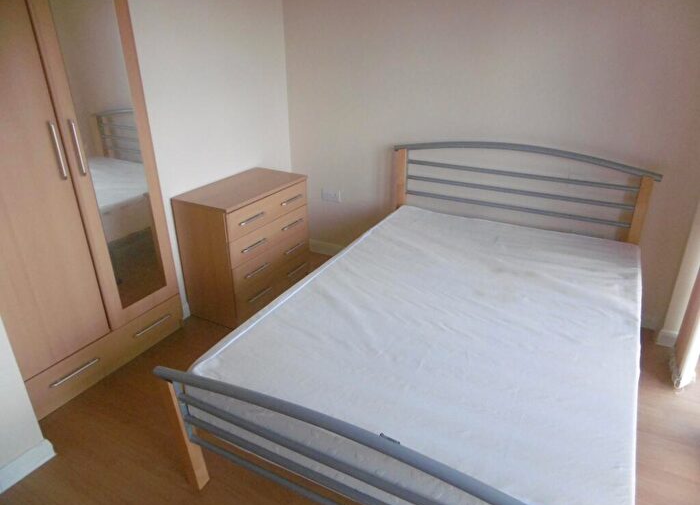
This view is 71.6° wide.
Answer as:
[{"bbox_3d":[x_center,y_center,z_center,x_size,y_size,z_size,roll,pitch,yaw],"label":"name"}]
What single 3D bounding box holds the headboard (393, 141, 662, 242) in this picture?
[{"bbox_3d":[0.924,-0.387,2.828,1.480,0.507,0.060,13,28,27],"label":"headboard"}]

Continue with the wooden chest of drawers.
[{"bbox_3d":[-0.631,-0.048,3.066,0.426,0.757,0.743,13,28,27],"label":"wooden chest of drawers"}]

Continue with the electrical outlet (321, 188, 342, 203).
[{"bbox_3d":[-0.146,-0.419,3.555,0.148,0.087,0.028,13,28,27],"label":"electrical outlet"}]

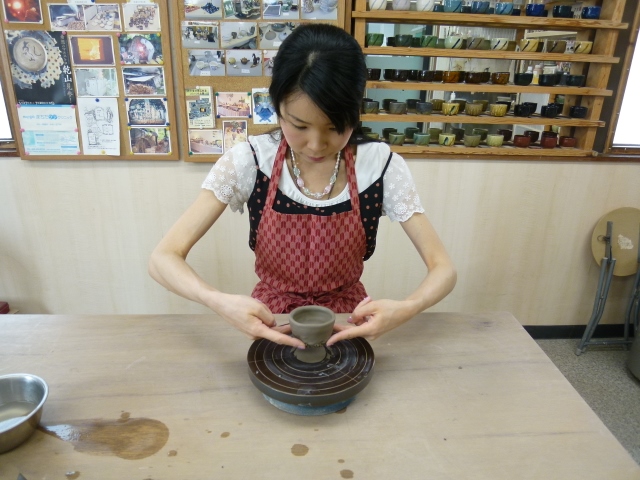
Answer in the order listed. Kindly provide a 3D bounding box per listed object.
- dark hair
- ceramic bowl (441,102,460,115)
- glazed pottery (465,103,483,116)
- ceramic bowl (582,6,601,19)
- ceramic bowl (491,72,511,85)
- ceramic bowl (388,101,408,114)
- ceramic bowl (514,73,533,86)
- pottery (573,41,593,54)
[{"bbox_3d":[-0.005,-0.313,0.875,0.185,0.215,0.210,2,42,0],"label":"dark hair"},{"bbox_3d":[0.594,-0.594,2.019,0.074,0.052,0.074,1,19,0],"label":"ceramic bowl"},{"bbox_3d":[0.663,-0.557,1.901,0.074,0.051,0.074,2,17,-1],"label":"glazed pottery"},{"bbox_3d":[1.183,-0.984,1.936,0.071,0.050,0.071,0,19,-5],"label":"ceramic bowl"},{"bbox_3d":[0.741,-0.662,1.820,0.066,0.046,0.066,1,20,0],"label":"ceramic bowl"},{"bbox_3d":[0.330,-0.556,1.873,0.074,0.051,0.074,1,17,-5],"label":"ceramic bowl"},{"bbox_3d":[0.917,-0.723,2.002,0.074,0.050,0.074,1,19,0],"label":"ceramic bowl"},{"bbox_3d":[1.069,-0.778,1.803,0.063,0.046,0.063,0,20,-4],"label":"pottery"}]

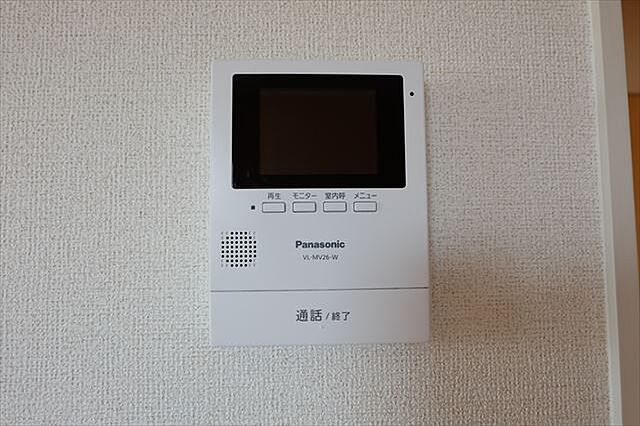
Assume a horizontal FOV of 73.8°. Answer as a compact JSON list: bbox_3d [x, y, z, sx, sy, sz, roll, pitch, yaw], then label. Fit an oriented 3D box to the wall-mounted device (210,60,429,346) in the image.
[{"bbox_3d":[-0.001,-0.007,0.269,0.130,0.171,0.025,0,-4,-2],"label":"wall-mounted device"}]

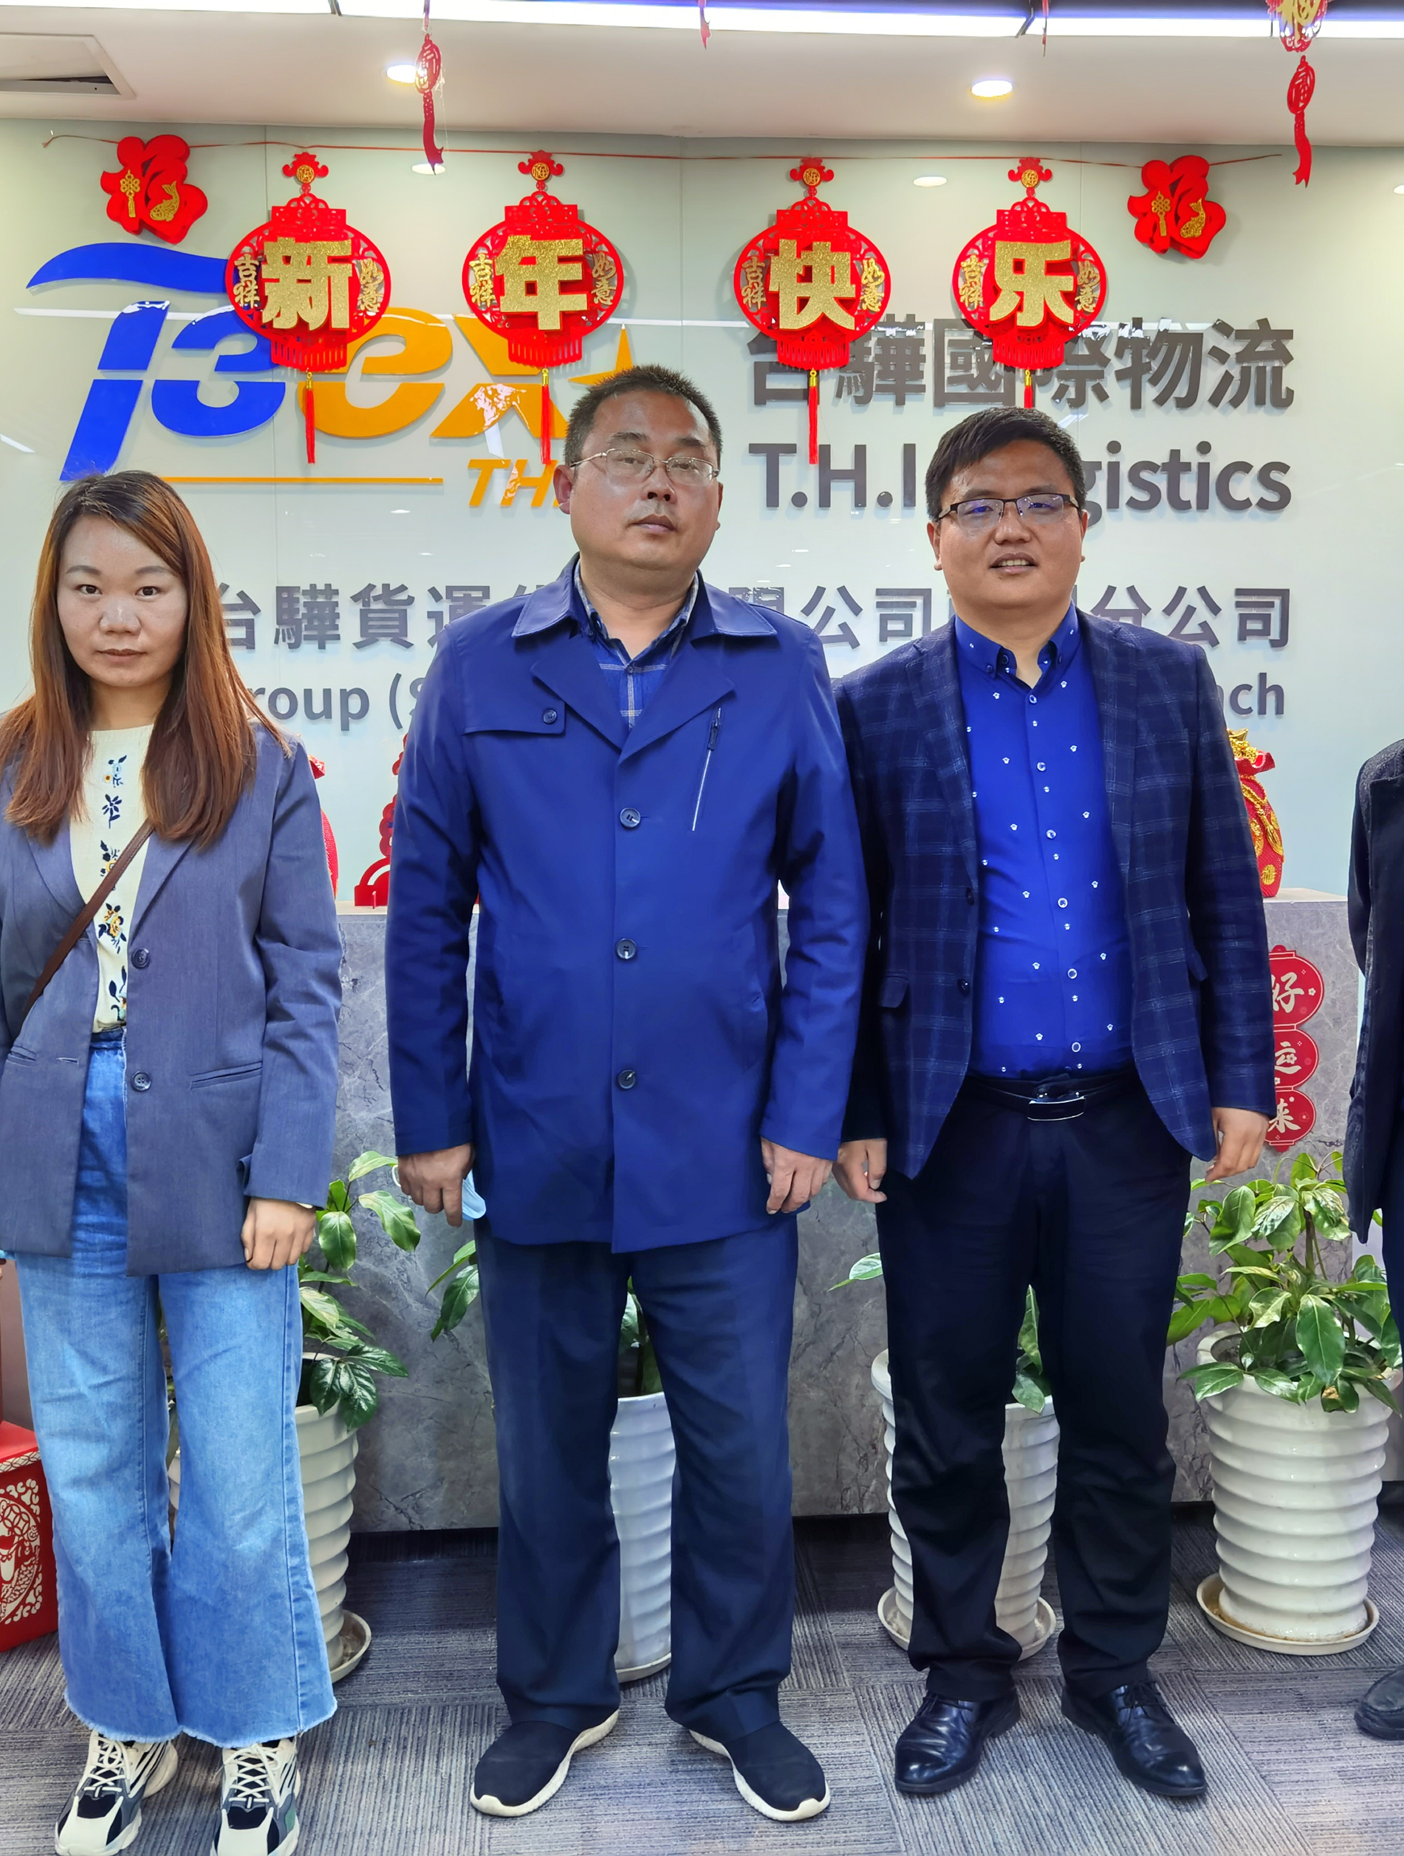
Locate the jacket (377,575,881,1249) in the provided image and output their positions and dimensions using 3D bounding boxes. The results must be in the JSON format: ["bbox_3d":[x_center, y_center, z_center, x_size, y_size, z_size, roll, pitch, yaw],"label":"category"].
[{"bbox_3d":[-0.098,-0.029,2.468,0.605,0.860,0.320,-1,5,-1],"label":"jacket"}]

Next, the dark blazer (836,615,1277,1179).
[{"bbox_3d":[0.455,-0.045,2.538,0.565,0.740,0.300,0,6,9],"label":"dark blazer"}]

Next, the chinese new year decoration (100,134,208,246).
[{"bbox_3d":[-1.263,-1.698,4.449,0.243,0.256,0.025,-1,5,-5],"label":"chinese new year decoration"}]

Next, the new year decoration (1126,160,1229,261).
[{"bbox_3d":[1.116,-1.691,4.539,0.242,0.234,0.030,-1,5,-5],"label":"new year decoration"}]

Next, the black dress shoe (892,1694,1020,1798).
[{"bbox_3d":[0.343,1.042,2.582,0.102,0.105,0.285,2,6,25],"label":"black dress shoe"}]

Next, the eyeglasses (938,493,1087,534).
[{"bbox_3d":[0.366,-0.496,2.310,0.146,0.042,0.138,0,5,0],"label":"eyeglasses"}]

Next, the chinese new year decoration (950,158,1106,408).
[{"bbox_3d":[0.765,-1.449,4.528,0.378,0.694,0.035,-1,5,-5],"label":"chinese new year decoration"}]

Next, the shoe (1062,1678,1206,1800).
[{"bbox_3d":[0.577,1.040,2.584,0.102,0.105,0.285,-2,5,-20],"label":"shoe"}]

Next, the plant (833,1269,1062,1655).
[{"bbox_3d":[0.405,0.721,2.929,0.380,0.670,0.360,-1,5,-5],"label":"plant"}]

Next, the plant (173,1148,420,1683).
[{"bbox_3d":[-0.640,0.701,2.856,0.400,0.745,0.380,-1,5,-5],"label":"plant"}]

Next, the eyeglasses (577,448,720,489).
[{"bbox_3d":[-0.066,-0.557,2.340,0.142,0.045,0.135,4,4,-15],"label":"eyeglasses"}]

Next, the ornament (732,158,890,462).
[{"bbox_3d":[0.257,-1.438,4.488,0.376,0.684,0.035,-1,5,-5],"label":"ornament"}]

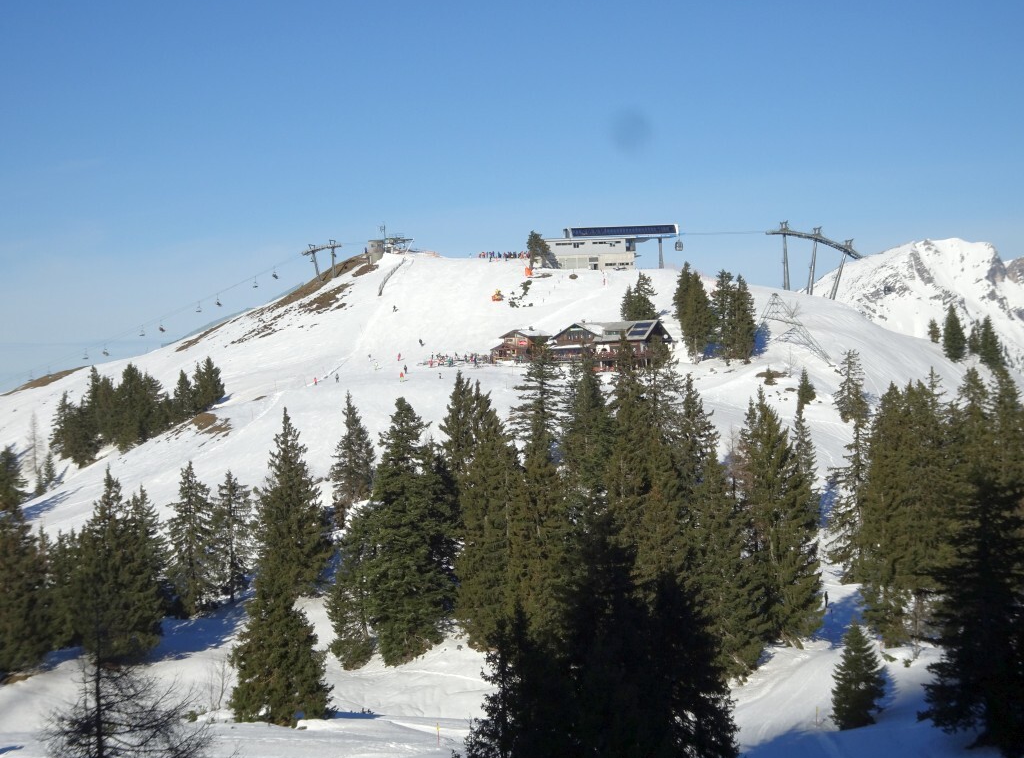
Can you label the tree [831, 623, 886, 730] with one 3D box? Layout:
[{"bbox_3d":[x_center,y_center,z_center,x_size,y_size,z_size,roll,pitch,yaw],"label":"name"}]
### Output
[{"bbox_3d":[32.505,27.908,222.000,5.150,9.940,5.150,0,1,0],"label":"tree"}]

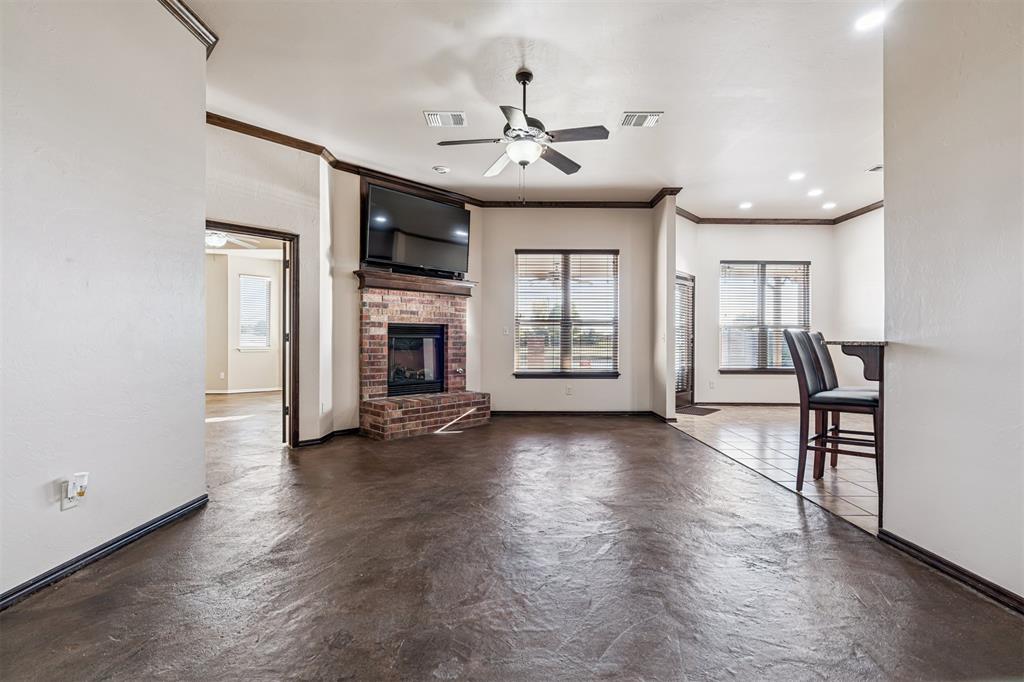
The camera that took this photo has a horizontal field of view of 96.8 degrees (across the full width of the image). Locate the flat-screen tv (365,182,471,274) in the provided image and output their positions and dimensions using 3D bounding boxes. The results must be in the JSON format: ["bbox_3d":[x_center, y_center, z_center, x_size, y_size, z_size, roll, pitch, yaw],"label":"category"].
[{"bbox_3d":[-1.125,-1.336,5.663,1.480,0.855,0.070,0,5,-45],"label":"flat-screen tv"}]

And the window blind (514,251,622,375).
[{"bbox_3d":[0.789,-0.415,6.460,1.465,1.760,0.070,0,0,0],"label":"window blind"}]

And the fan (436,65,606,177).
[{"bbox_3d":[0.065,-1.651,3.440,1.280,0.700,1.280,0,0,0],"label":"fan"}]

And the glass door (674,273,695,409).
[{"bbox_3d":[2.593,0.030,7.000,0.080,2.080,0.930,0,0,45],"label":"glass door"}]

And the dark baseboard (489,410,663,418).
[{"bbox_3d":[0.790,1.036,6.440,2.420,0.098,0.020,0,0,0],"label":"dark baseboard"}]

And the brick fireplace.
[{"bbox_3d":[-1.068,0.148,5.680,0.660,1.860,1.680,0,0,45],"label":"brick fireplace"}]

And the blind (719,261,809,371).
[{"bbox_3d":[4.096,-0.415,7.380,1.460,1.760,0.070,0,0,0],"label":"blind"}]

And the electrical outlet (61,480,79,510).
[{"bbox_3d":[-2.006,0.707,2.069,0.012,0.121,0.076,0,0,0],"label":"electrical outlet"}]

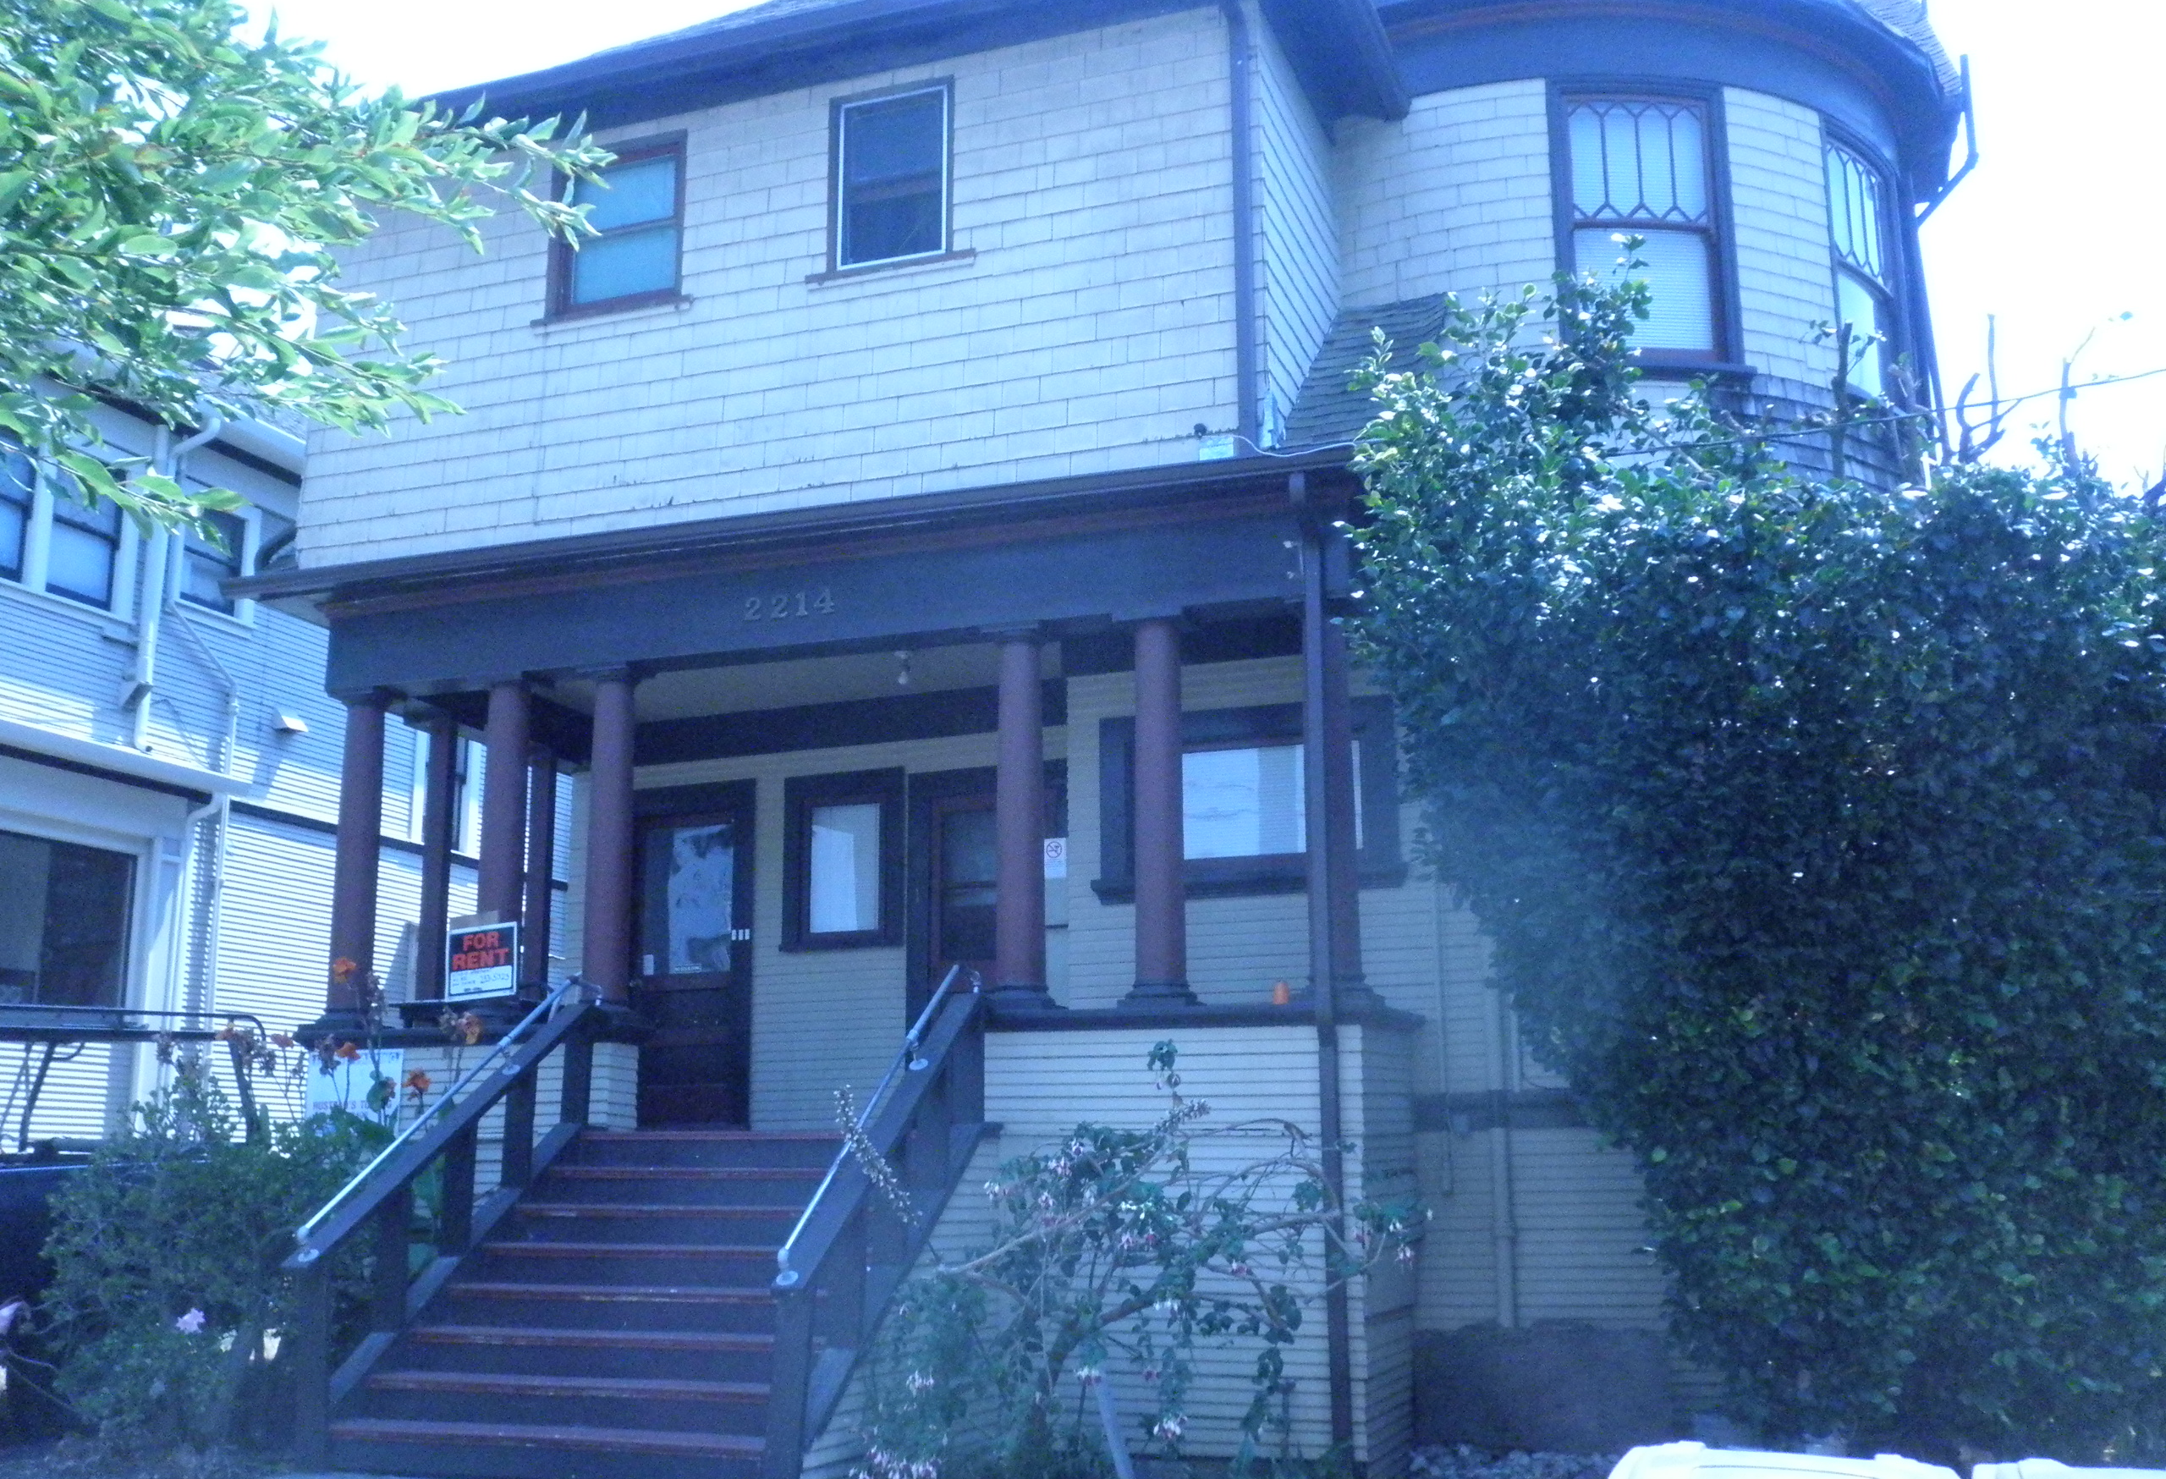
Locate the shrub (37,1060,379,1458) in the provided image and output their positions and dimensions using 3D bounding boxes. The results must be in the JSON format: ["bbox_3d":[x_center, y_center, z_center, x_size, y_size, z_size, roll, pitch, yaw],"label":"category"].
[{"bbox_3d":[-4.564,2.776,11.654,1.950,1.920,1.450,-4,-11,19],"label":"shrub"}]

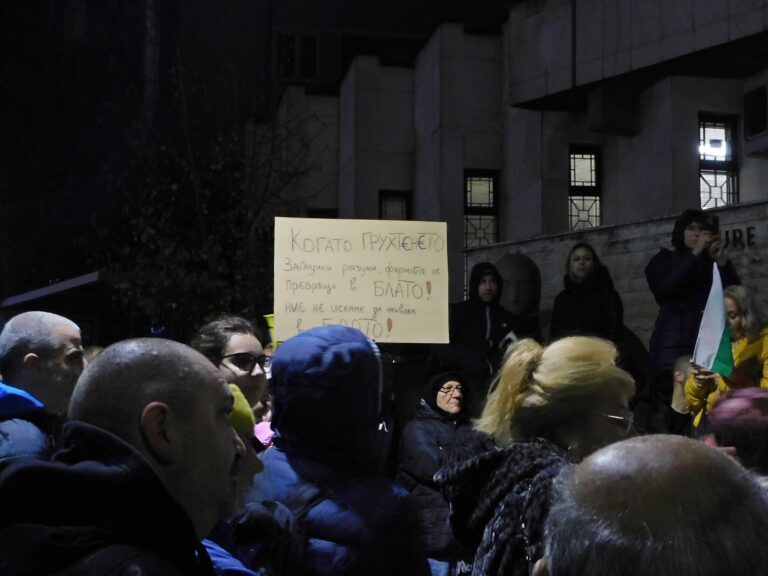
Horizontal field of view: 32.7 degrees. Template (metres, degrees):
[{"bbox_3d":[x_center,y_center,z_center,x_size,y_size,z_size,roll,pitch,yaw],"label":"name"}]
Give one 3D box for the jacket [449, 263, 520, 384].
[{"bbox_3d":[0.698,0.258,9.000,0.540,0.850,0.360,1,-4,-10],"label":"jacket"}]

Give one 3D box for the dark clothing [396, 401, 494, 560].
[{"bbox_3d":[0.332,1.011,6.950,0.540,0.820,0.370,3,-4,-30],"label":"dark clothing"}]

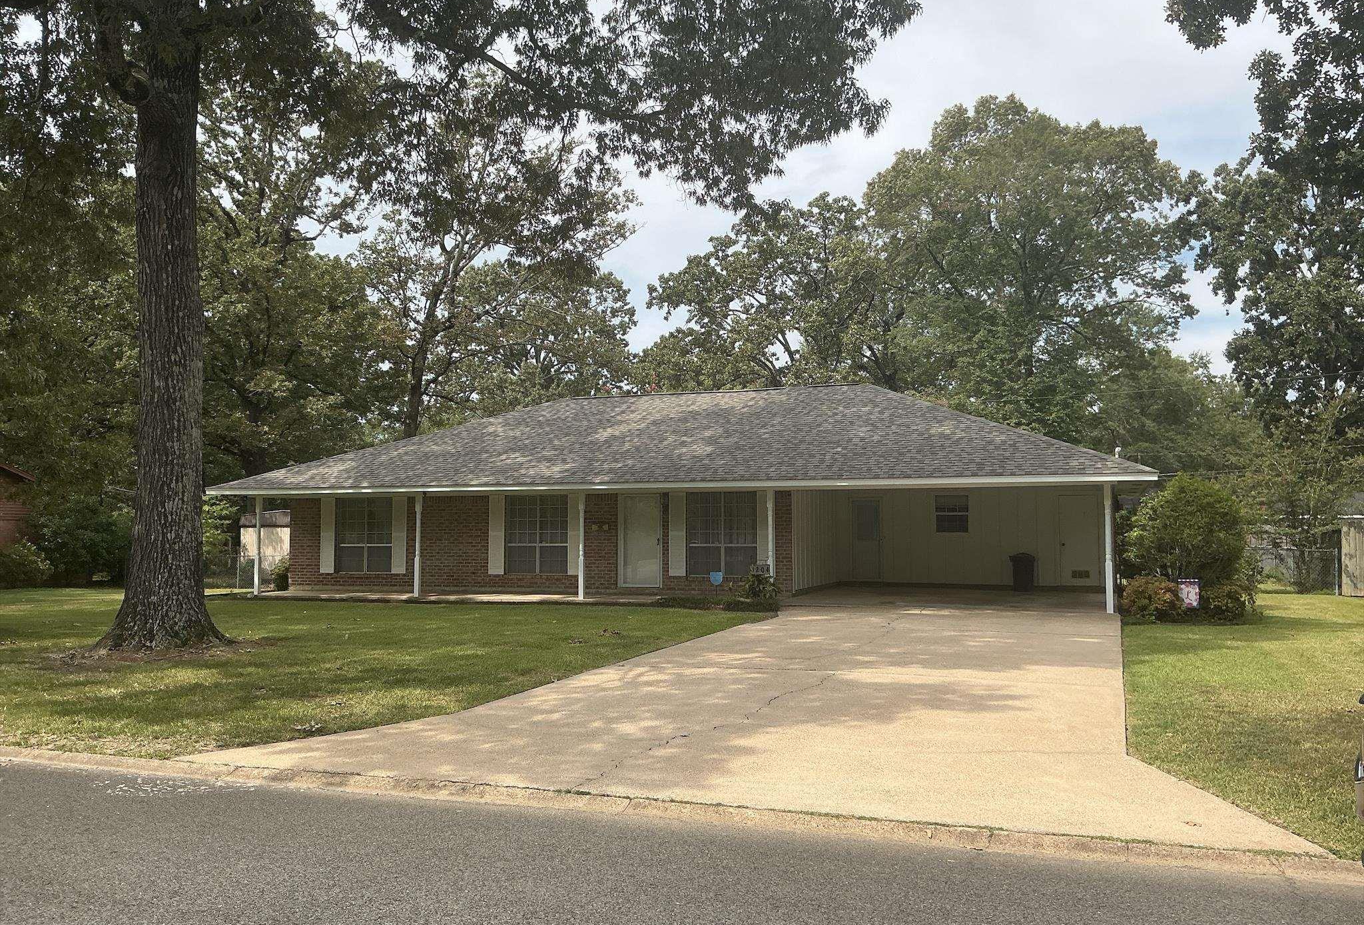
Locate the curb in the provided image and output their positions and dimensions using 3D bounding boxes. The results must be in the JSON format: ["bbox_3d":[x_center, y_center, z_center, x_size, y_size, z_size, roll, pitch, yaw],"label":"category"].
[{"bbox_3d":[-0.913,2.113,6.850,8.966,0.110,0.180,-1,-4,19],"label":"curb"}]

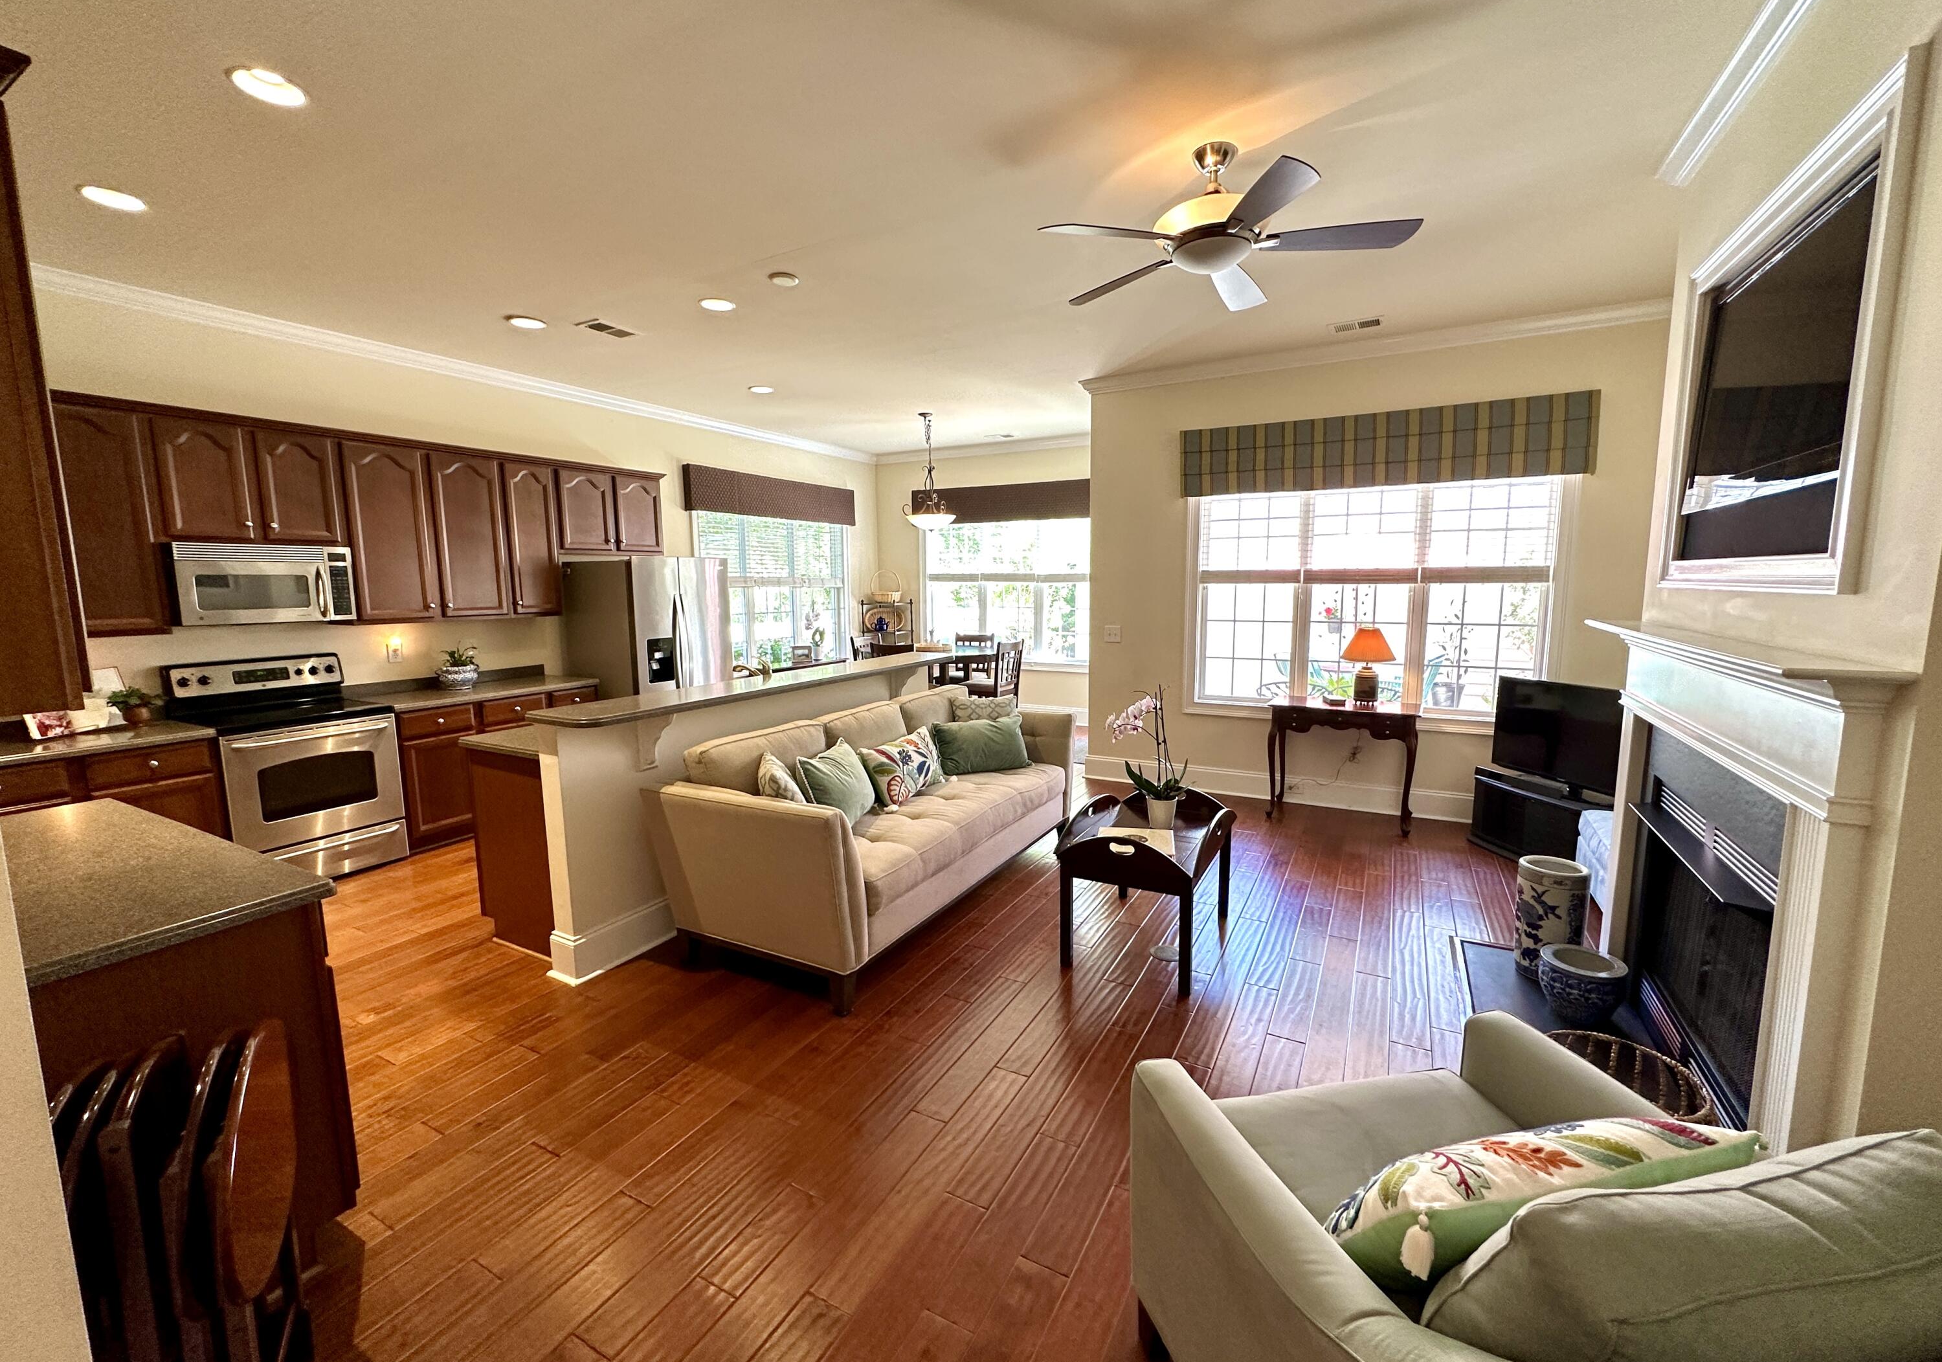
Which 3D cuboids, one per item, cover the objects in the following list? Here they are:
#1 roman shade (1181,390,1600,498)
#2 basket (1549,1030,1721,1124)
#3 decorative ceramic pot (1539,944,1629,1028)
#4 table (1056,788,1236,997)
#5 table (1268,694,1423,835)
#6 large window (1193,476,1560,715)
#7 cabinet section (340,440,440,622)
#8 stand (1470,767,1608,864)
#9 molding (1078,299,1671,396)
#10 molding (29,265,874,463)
[{"bbox_3d":[2.578,-1.494,5.112,2.360,0.467,0.120,4,8,29],"label":"roman shade"},{"bbox_3d":[1.796,1.187,2.197,0.400,0.250,0.400,4,8,29],"label":"basket"},{"bbox_3d":[2.214,1.114,2.848,0.256,0.210,0.256,4,8,29],"label":"decorative ceramic pot"},{"bbox_3d":[0.800,0.863,3.482,0.570,0.600,0.880,4,8,29],"label":"table"},{"bbox_3d":[2.449,0.543,5.195,0.890,0.765,0.510,4,8,29],"label":"table"},{"bbox_3d":[2.607,-0.560,5.311,2.220,1.700,0.120,4,8,29],"label":"large window"},{"bbox_3d":[-3.592,-0.884,4.776,0.320,1.042,0.469,4,8,29],"label":"cabinet section"},{"bbox_3d":[3.294,0.813,4.396,0.450,0.420,0.820,-2,7,-9],"label":"stand"},{"bbox_3d":[2.417,-2.123,5.134,3.550,0.100,0.100,4,8,29],"label":"molding"},{"bbox_3d":[-2.806,-2.221,6.307,0.085,0.100,7.050,4,8,29],"label":"molding"}]

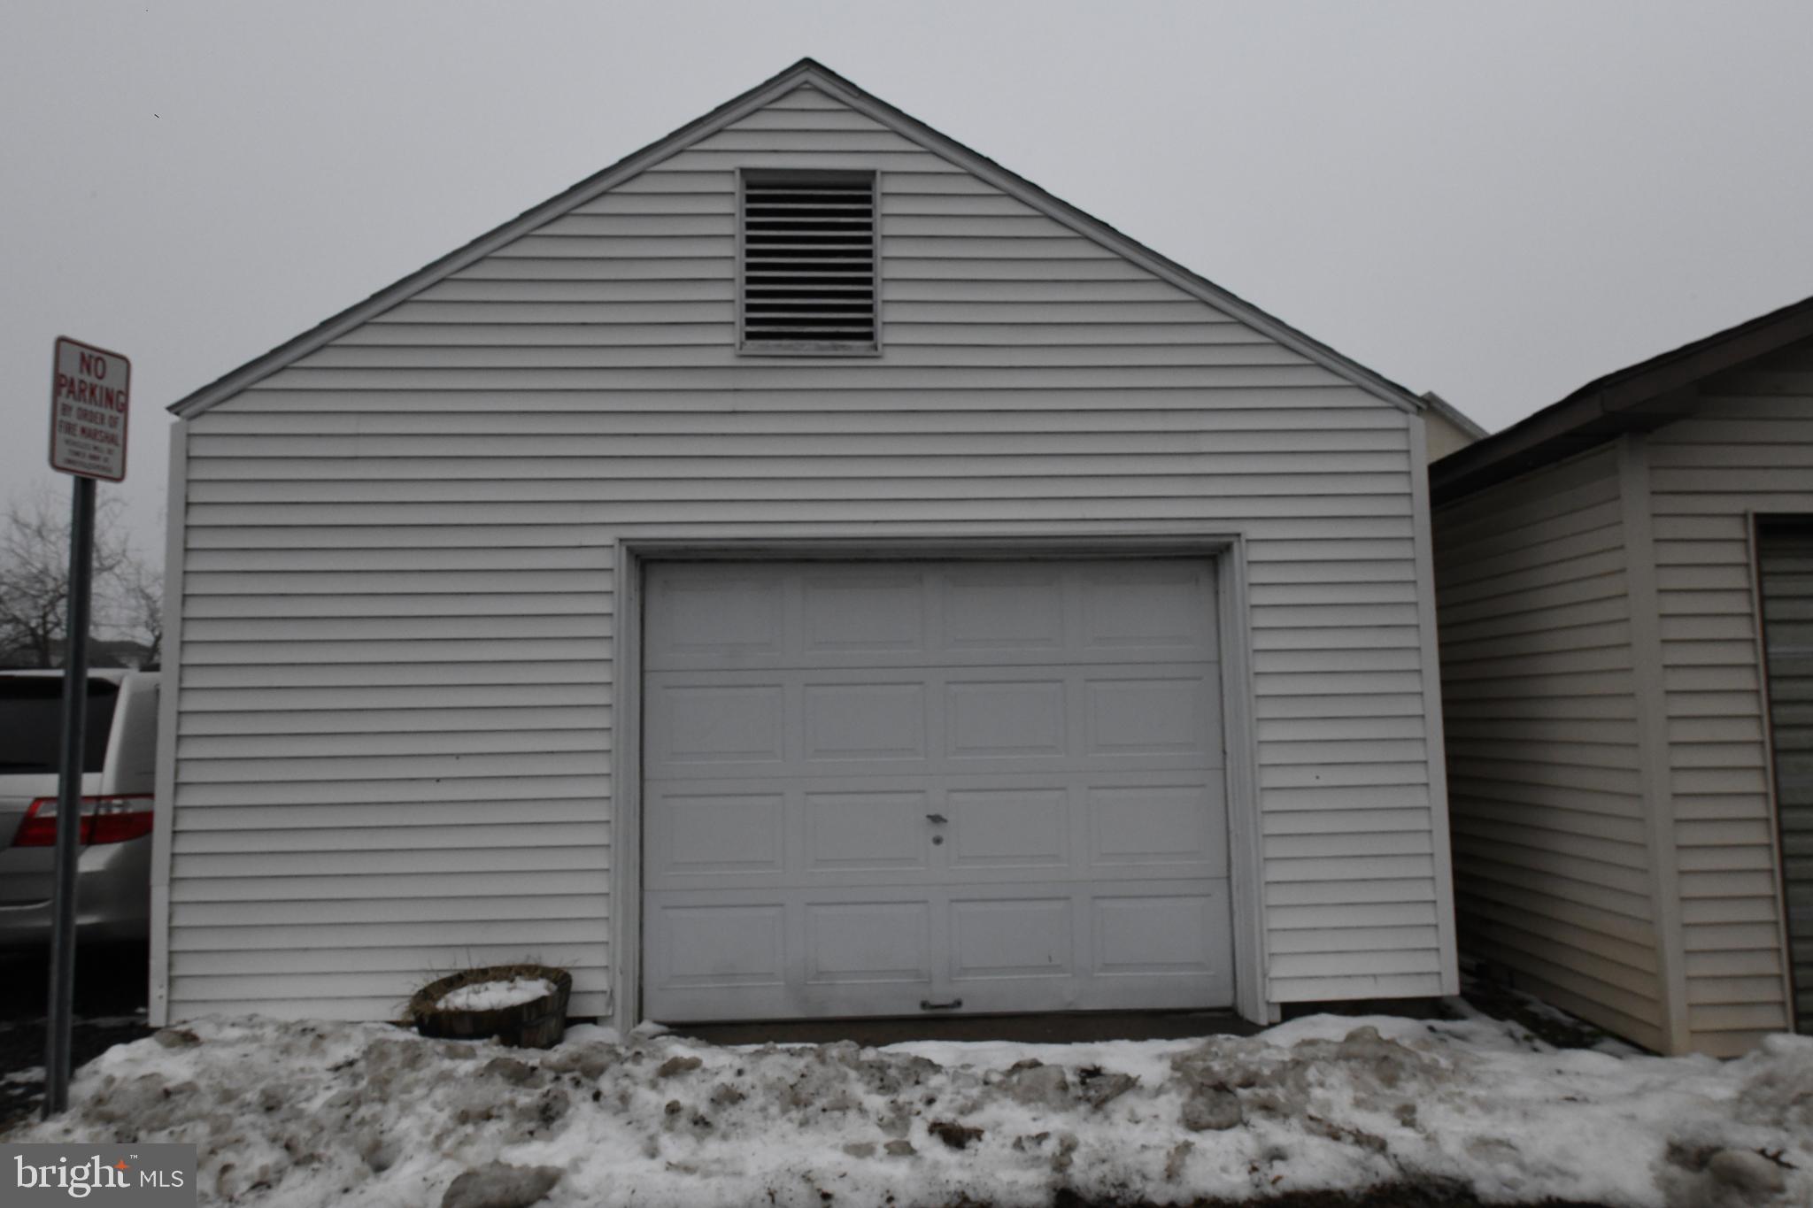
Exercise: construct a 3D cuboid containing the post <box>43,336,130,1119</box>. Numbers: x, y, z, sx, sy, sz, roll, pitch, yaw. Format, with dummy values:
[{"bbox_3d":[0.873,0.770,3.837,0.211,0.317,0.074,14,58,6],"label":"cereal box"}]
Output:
[{"bbox_3d":[-2.830,0.417,4.092,0.060,2.630,0.305,-2,-5,11],"label":"post"}]

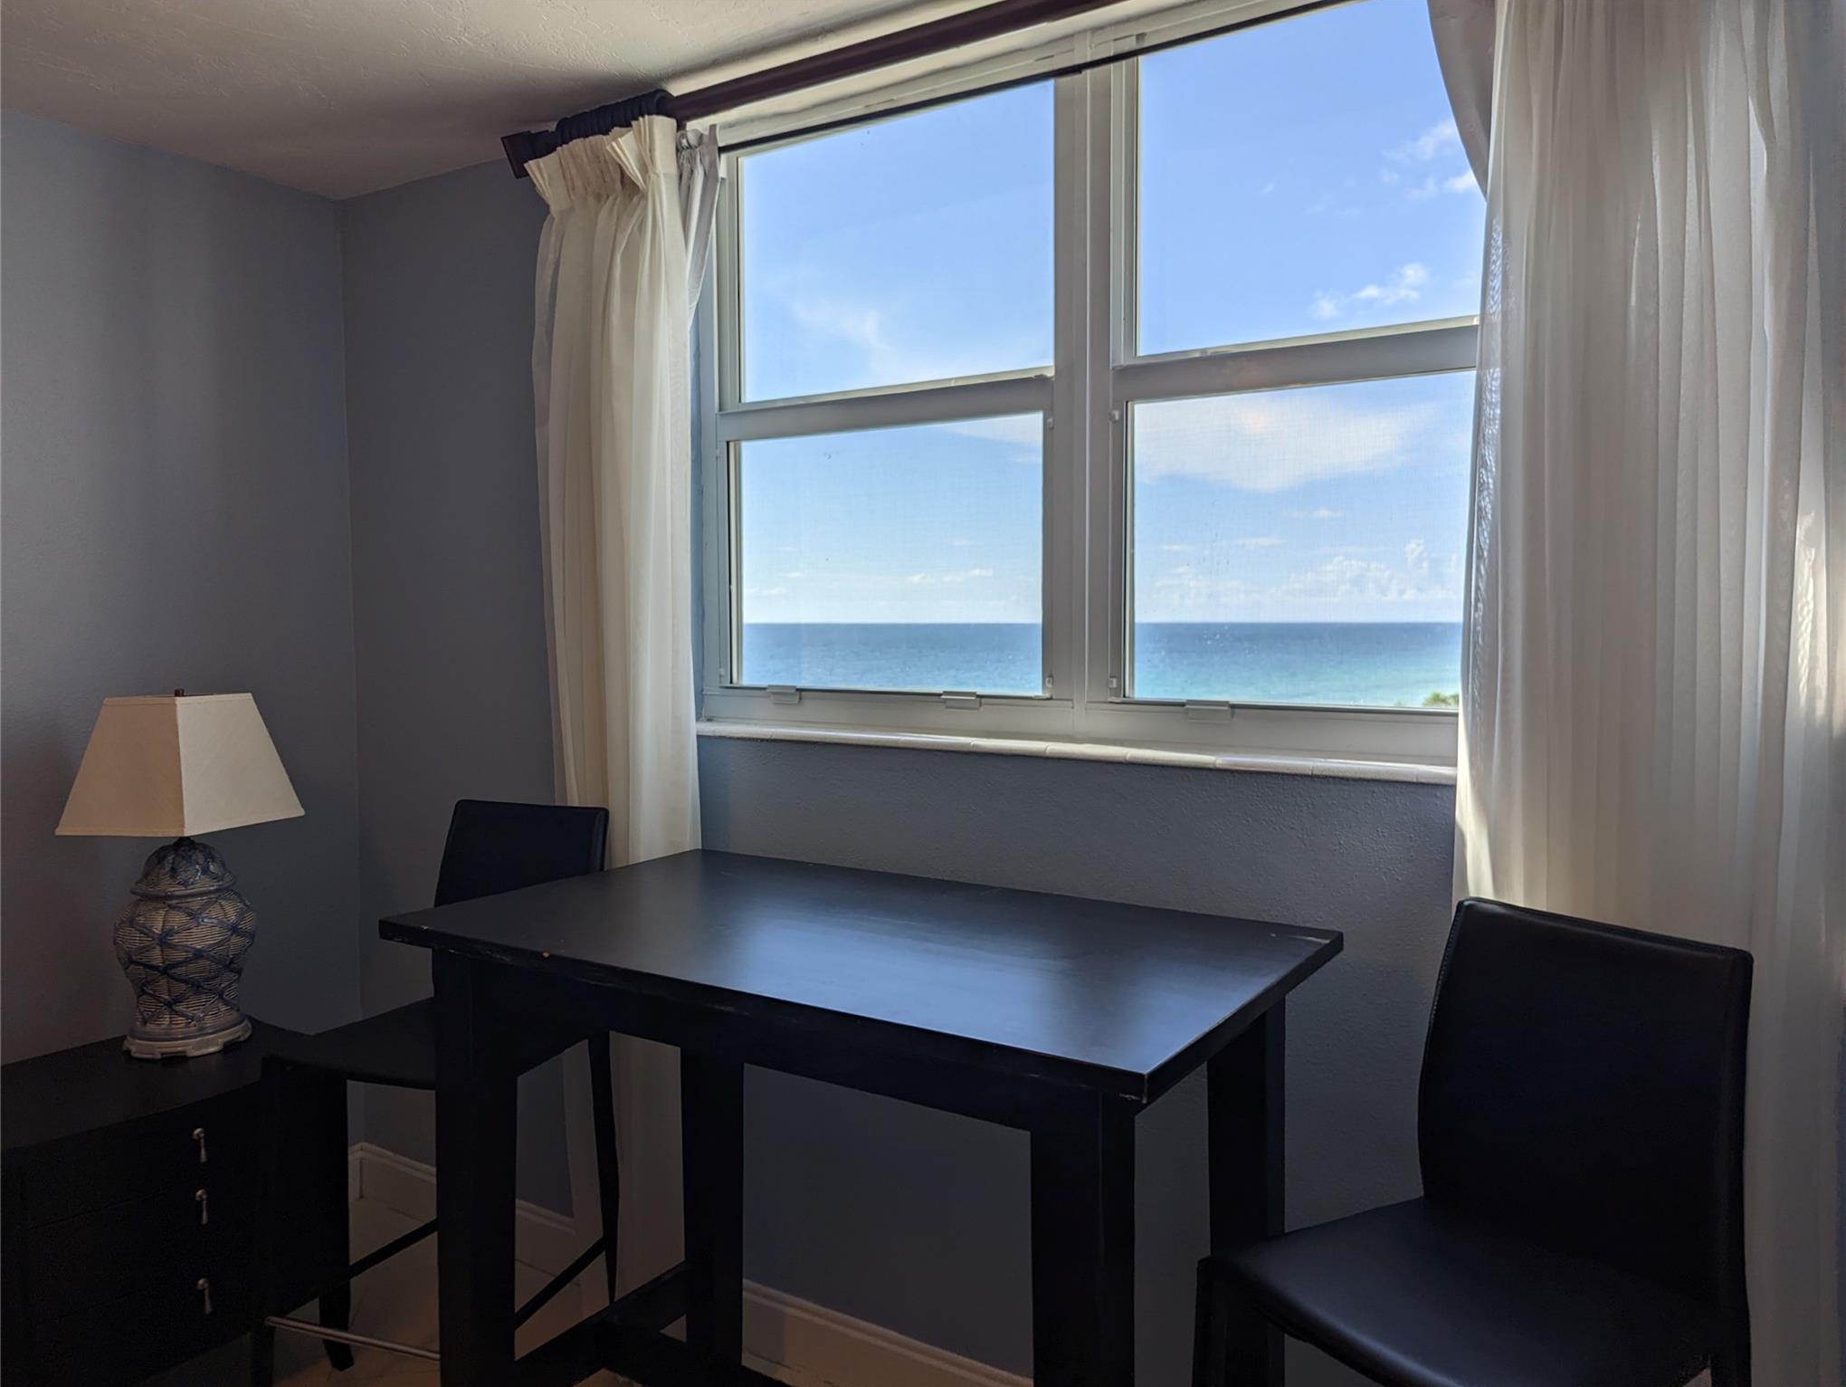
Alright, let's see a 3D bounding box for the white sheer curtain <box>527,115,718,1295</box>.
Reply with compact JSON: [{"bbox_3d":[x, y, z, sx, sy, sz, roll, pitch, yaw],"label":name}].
[{"bbox_3d":[-0.622,0.119,2.625,0.420,2.440,0.150,2,4,32],"label":"white sheer curtain"}]

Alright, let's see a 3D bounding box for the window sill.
[{"bbox_3d":[0.213,0.093,2.269,1.760,0.030,0.150,2,4,32],"label":"window sill"}]

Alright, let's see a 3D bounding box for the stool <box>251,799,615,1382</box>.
[{"bbox_3d":[-0.889,0.802,2.424,0.440,1.122,0.525,1,3,18],"label":"stool"}]

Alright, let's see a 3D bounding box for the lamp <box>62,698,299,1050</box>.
[{"bbox_3d":[-1.541,0.363,2.681,0.302,0.740,0.335,1,3,13],"label":"lamp"}]

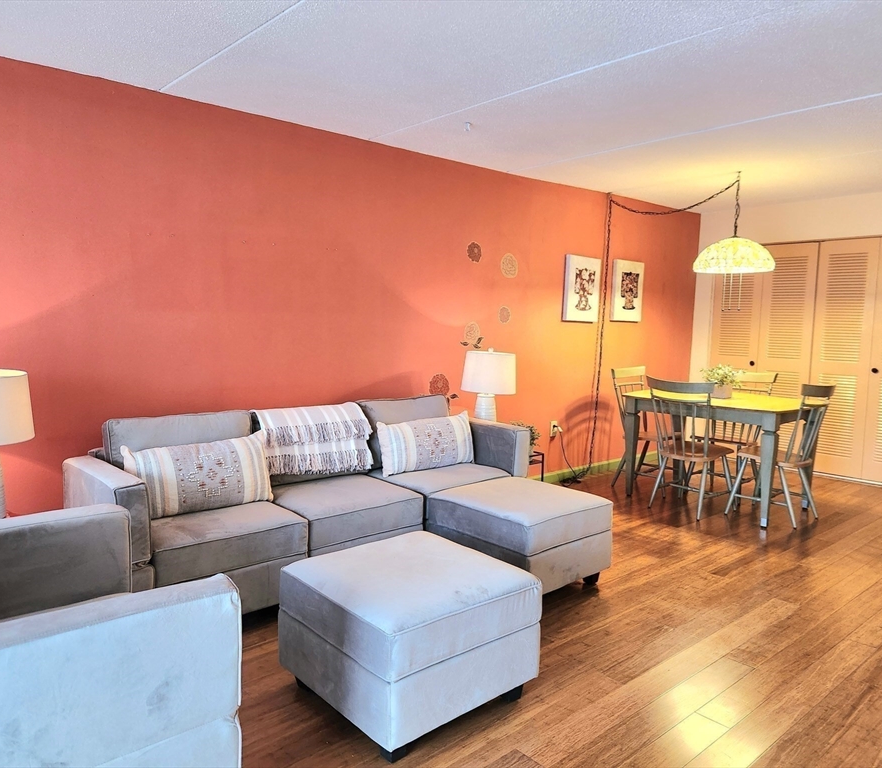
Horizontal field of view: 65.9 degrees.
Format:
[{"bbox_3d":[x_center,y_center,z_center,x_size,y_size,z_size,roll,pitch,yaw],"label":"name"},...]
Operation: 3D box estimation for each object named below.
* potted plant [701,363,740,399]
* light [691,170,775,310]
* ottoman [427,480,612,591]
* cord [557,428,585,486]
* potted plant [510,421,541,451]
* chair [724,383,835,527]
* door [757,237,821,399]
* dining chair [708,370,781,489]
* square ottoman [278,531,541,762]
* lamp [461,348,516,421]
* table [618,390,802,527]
[{"bbox_3d":[2.053,-0.023,4.962,0.257,0.253,0.285,-4,7,-42],"label":"potted plant"},{"bbox_3d":[2.075,-1.005,4.823,0.550,0.964,0.550,-4,7,-42],"label":"light"},{"bbox_3d":[0.397,0.775,3.413,0.645,0.440,0.645,-4,8,-43],"label":"ottoman"},{"bbox_3d":[1.057,0.589,5.541,0.380,0.420,0.220,-4,7,-42],"label":"cord"},{"bbox_3d":[0.534,0.335,4.349,0.220,0.230,0.220,-4,7,-42],"label":"potted plant"},{"bbox_3d":[2.265,0.448,4.543,0.480,0.930,0.540,-4,7,-42],"label":"chair"},{"bbox_3d":[3.128,-0.254,6.180,0.040,2.001,0.464,-4,7,-42],"label":"door"},{"bbox_3d":[2.172,0.389,5.138,0.540,0.930,0.480,-4,7,-42],"label":"dining chair"},{"bbox_3d":[-0.111,0.868,2.381,0.645,0.440,0.645,-4,7,-41],"label":"square ottoman"},{"bbox_3d":[0.316,0.060,4.468,0.360,0.590,0.360,1,6,0],"label":"lamp"},{"bbox_3d":[2.035,0.488,4.968,0.841,0.765,1.146,-4,7,-42],"label":"table"}]

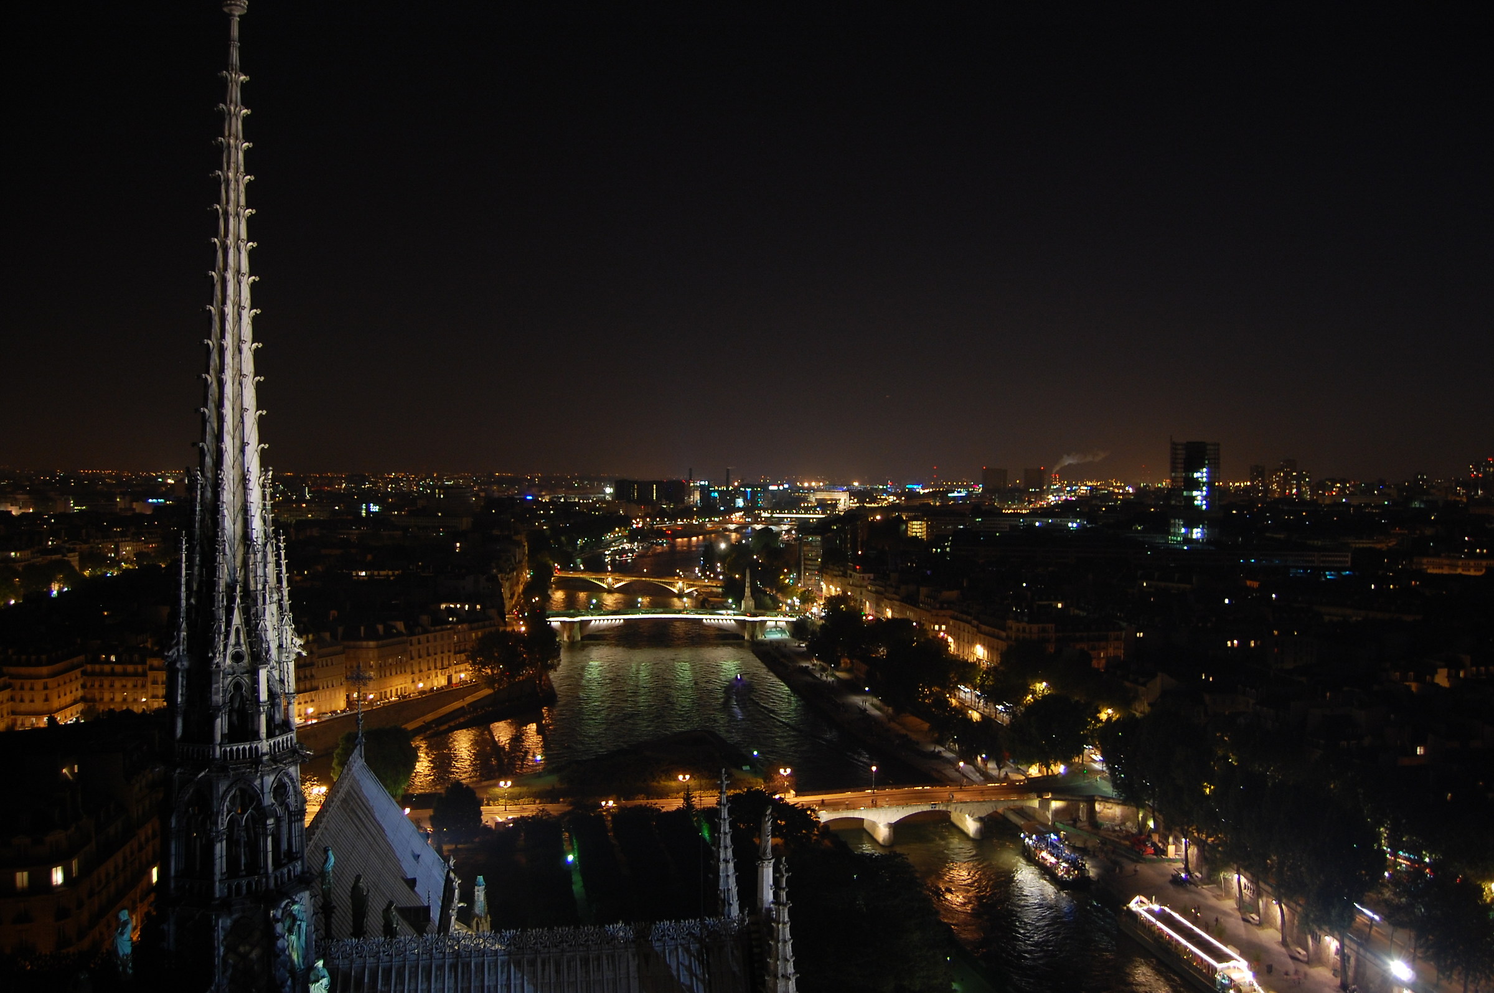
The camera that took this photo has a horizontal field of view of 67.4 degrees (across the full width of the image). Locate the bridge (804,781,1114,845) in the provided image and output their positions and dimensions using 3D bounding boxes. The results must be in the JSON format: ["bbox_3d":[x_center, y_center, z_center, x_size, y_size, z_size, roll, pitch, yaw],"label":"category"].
[{"bbox_3d":[42.254,67.464,239.794,66.000,7.800,12.500,0,1,-13],"label":"bridge"}]

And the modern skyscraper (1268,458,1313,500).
[{"bbox_3d":[1186.000,-38.522,2449.718,82.000,88.000,45.000,1,1,26],"label":"modern skyscraper"}]

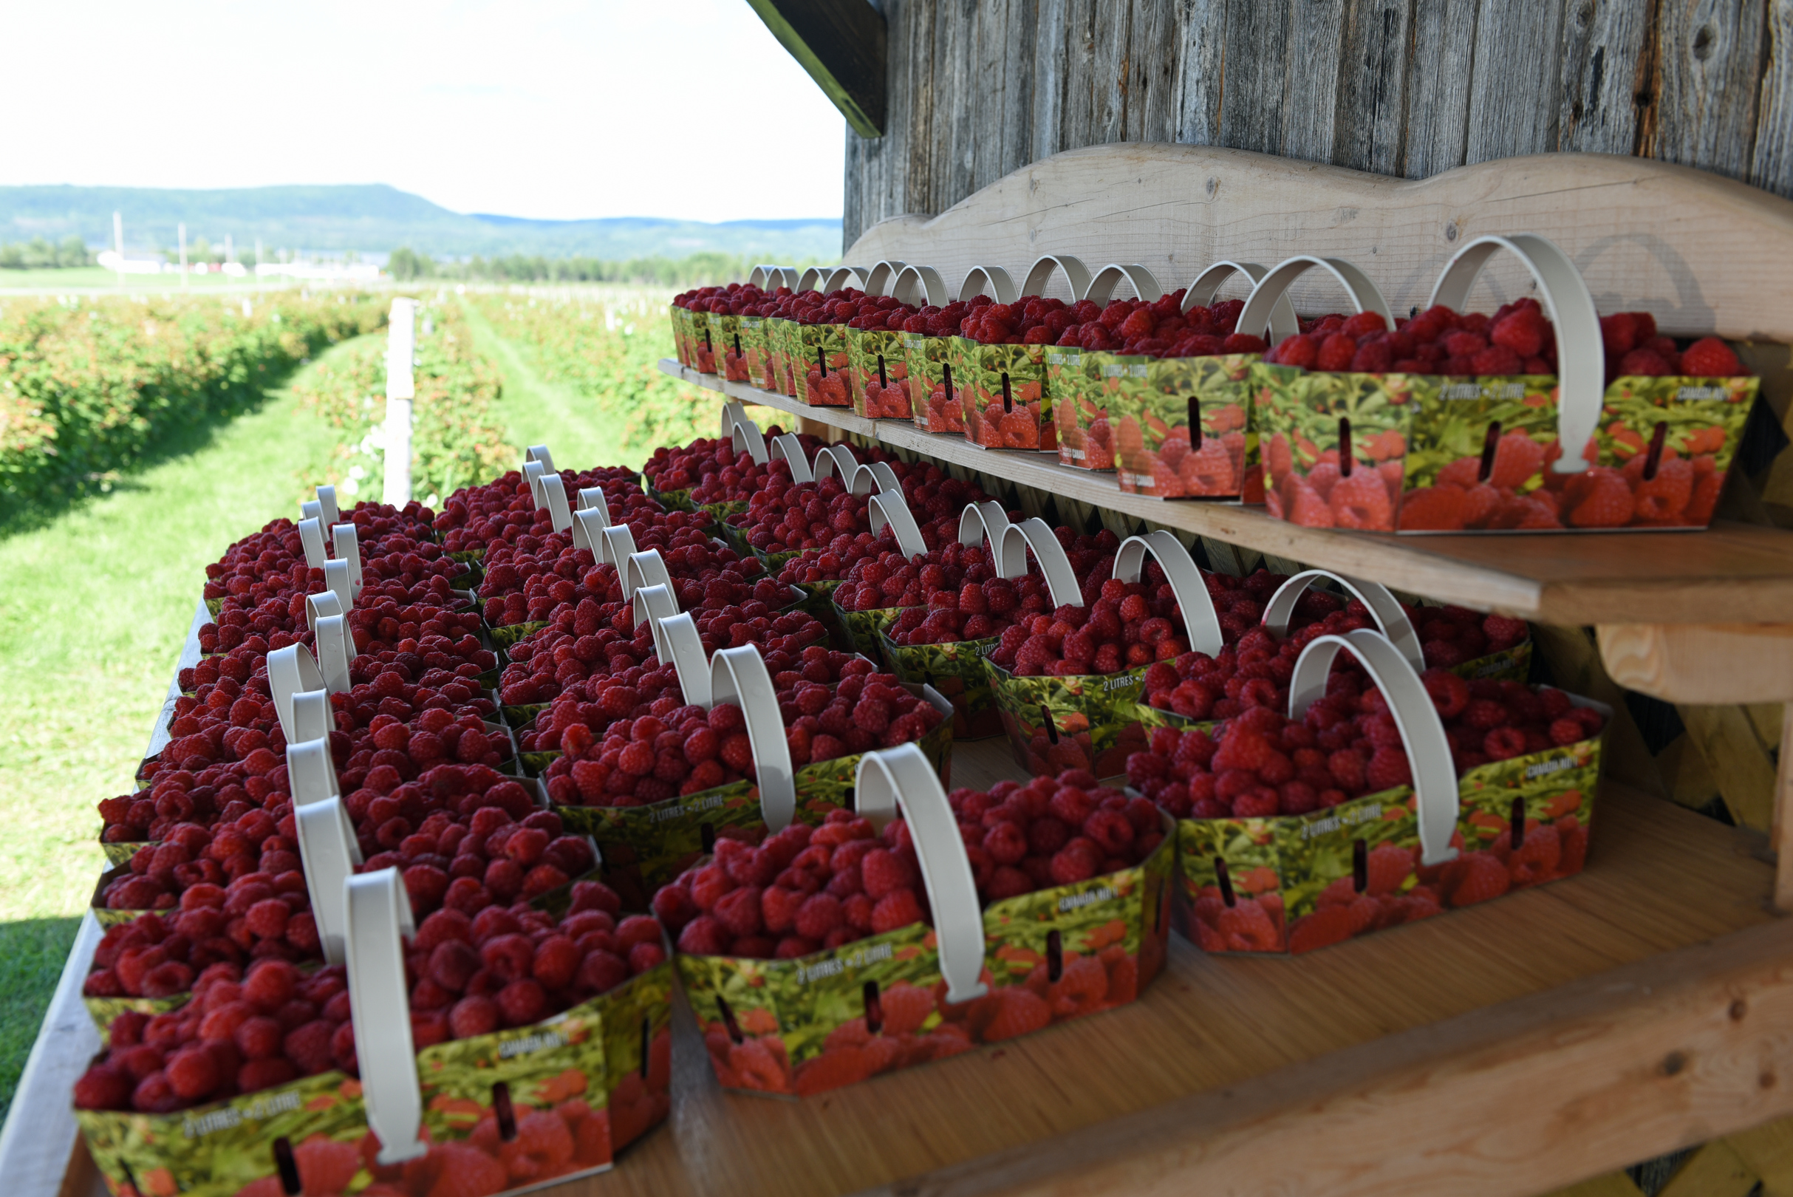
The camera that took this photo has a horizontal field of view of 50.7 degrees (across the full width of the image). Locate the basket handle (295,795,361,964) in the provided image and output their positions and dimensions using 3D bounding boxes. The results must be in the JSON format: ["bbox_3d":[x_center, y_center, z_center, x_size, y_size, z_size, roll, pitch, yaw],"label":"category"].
[{"bbox_3d":[-0.292,0.160,0.990,0.022,0.106,0.141,-12,13,-14],"label":"basket handle"}]

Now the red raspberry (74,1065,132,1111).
[{"bbox_3d":[-0.336,0.207,0.801,0.024,0.019,0.022,-11,12,-13],"label":"red raspberry"}]

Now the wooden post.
[{"bbox_3d":[-1.981,-0.658,7.500,0.105,1.100,0.105,1,10,-15],"label":"wooden post"}]

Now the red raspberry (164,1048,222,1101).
[{"bbox_3d":[-0.306,0.206,0.822,0.025,0.022,0.024,-2,11,-21],"label":"red raspberry"}]

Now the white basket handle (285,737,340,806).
[{"bbox_3d":[-0.338,0.138,1.119,0.022,0.108,0.141,-12,13,-15],"label":"white basket handle"}]

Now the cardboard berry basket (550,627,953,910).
[{"bbox_3d":[-0.091,0.099,1.191,0.256,0.138,0.139,-12,13,-16],"label":"cardboard berry basket"}]

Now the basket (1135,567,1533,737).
[{"bbox_3d":[0.295,0.051,1.251,0.263,0.151,0.126,-10,10,-6],"label":"basket"}]

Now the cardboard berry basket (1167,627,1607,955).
[{"bbox_3d":[0.271,0.090,1.061,0.263,0.151,0.126,-11,11,-15],"label":"cardboard berry basket"}]

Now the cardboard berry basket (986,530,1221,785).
[{"bbox_3d":[0.192,0.027,1.316,0.256,0.143,0.139,-11,12,-13],"label":"cardboard berry basket"}]

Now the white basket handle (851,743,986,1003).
[{"bbox_3d":[0.011,0.126,0.934,0.022,0.107,0.141,-12,13,-15],"label":"white basket handle"}]

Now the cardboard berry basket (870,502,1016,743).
[{"bbox_3d":[0.117,0.011,1.450,0.256,0.140,0.139,-11,12,-12],"label":"cardboard berry basket"}]

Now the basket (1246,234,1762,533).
[{"bbox_3d":[0.313,-0.111,0.964,0.256,0.143,0.139,-1,9,-12],"label":"basket"}]

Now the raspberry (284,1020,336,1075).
[{"bbox_3d":[-0.248,0.190,0.800,0.021,0.024,0.023,-11,12,-13],"label":"raspberry"}]

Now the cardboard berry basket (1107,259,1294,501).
[{"bbox_3d":[0.245,-0.140,1.112,0.263,0.151,0.126,-3,10,-27],"label":"cardboard berry basket"}]

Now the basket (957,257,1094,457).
[{"bbox_3d":[0.174,-0.188,1.453,0.256,0.135,0.139,-2,9,-16],"label":"basket"}]

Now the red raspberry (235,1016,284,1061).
[{"bbox_3d":[-0.279,0.192,0.829,0.022,0.021,0.022,-2,11,-19],"label":"red raspberry"}]

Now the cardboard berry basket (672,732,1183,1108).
[{"bbox_3d":[0.013,0.145,0.977,0.263,0.151,0.126,-11,11,-15],"label":"cardboard berry basket"}]

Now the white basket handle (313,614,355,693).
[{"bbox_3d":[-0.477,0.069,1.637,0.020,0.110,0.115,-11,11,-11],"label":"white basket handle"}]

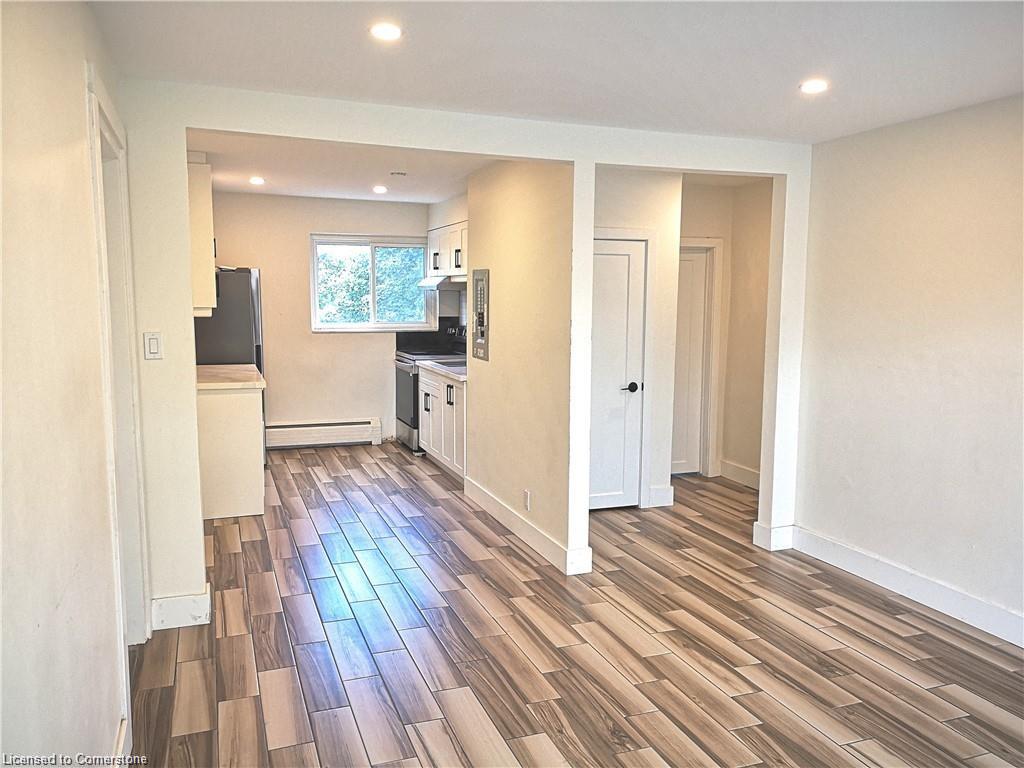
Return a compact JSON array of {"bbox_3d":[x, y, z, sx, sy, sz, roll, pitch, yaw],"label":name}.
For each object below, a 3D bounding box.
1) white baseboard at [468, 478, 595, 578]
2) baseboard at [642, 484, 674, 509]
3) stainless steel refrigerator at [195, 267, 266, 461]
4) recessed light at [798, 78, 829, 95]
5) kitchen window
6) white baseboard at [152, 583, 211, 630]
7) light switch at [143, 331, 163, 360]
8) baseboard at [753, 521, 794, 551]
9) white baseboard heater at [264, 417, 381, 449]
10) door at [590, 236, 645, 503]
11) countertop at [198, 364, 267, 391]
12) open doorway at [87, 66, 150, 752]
[{"bbox_3d":[0.040,0.878,5.281,0.144,0.138,1.903,-2,7,-21],"label":"white baseboard"},{"bbox_3d":[1.068,0.815,5.782,0.240,0.147,0.020,-2,7,-20],"label":"baseboard"},{"bbox_3d":[-2.567,-0.140,7.015,0.700,1.730,0.770,-2,7,-20],"label":"stainless steel refrigerator"},{"bbox_3d":[1.261,-1.236,3.333,0.120,0.017,0.120,-2,7,-21],"label":"recessed light"},{"bbox_3d":[-1.389,-1.002,8.162,1.290,0.960,0.100,-2,7,-20],"label":"kitchen window"},{"bbox_3d":[-1.554,1.043,3.751,0.243,0.141,0.154,-2,7,-21],"label":"white baseboard"},{"bbox_3d":[-1.554,-0.161,3.459,0.072,0.118,0.010,-2,7,-20],"label":"light switch"},{"bbox_3d":[1.607,0.930,4.902,0.171,0.141,0.153,-2,7,-21],"label":"baseboard"},{"bbox_3d":[-1.899,0.498,7.916,1.190,0.266,0.077,-2,7,-21],"label":"white baseboard heater"},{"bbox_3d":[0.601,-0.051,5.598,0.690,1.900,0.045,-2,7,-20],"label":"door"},{"bbox_3d":[-2.226,-0.061,5.989,0.641,0.040,1.421,-2,7,-21],"label":"countertop"},{"bbox_3d":[-1.465,0.130,2.882,0.130,2.100,0.980,-2,7,-20],"label":"open doorway"}]

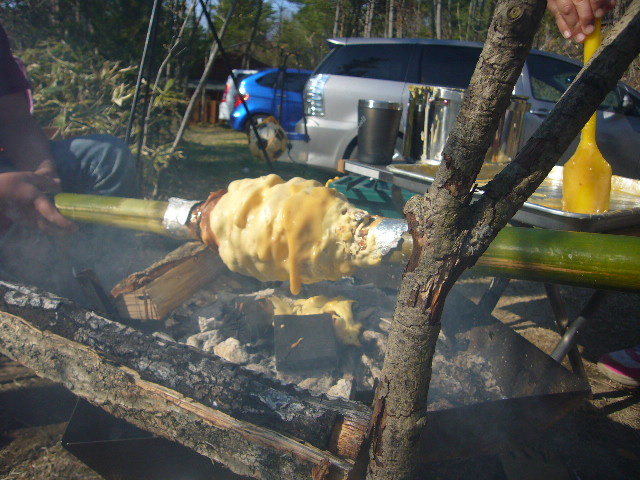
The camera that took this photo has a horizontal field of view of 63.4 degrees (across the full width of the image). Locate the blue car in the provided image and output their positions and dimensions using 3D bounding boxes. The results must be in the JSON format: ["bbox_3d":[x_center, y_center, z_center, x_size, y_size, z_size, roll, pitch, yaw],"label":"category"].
[{"bbox_3d":[0.175,-2.652,10.388,4.000,1.490,1.700,0,16,-11],"label":"blue car"}]

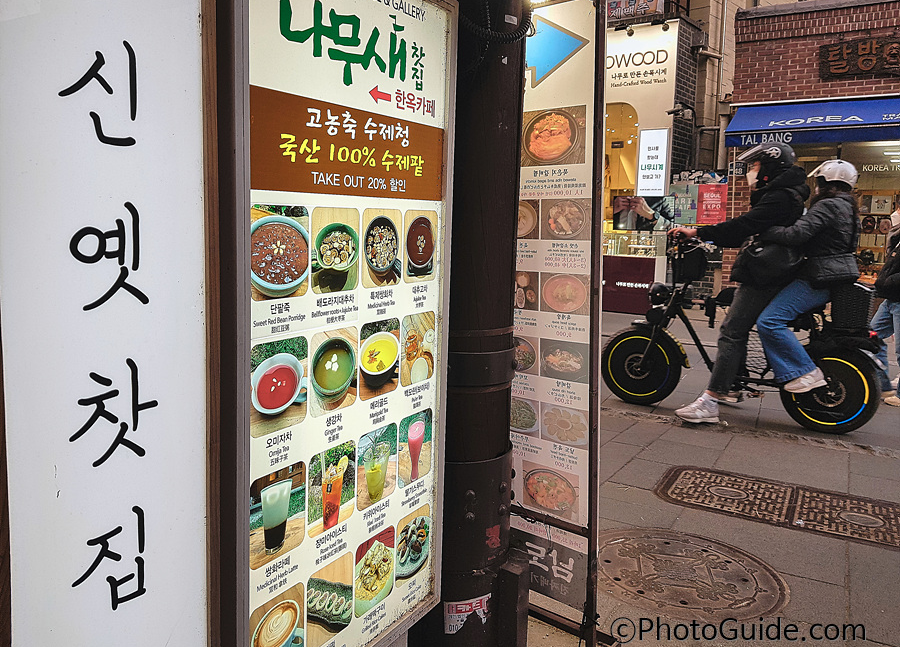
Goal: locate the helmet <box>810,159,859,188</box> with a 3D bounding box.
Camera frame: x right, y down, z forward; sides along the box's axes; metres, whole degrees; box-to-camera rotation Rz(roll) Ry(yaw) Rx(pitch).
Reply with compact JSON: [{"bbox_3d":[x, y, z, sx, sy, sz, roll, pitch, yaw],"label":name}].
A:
[{"bbox_3d":[2.299,-0.895,4.056,0.275,0.195,0.230,5,9,26],"label":"helmet"}]

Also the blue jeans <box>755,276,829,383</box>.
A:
[{"bbox_3d":[2.189,0.018,4.218,0.480,0.650,0.480,5,9,26],"label":"blue jeans"}]

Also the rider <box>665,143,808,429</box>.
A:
[{"bbox_3d":[1.842,-0.261,4.376,0.800,1.760,0.650,5,9,26],"label":"rider"}]

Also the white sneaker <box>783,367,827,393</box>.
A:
[{"bbox_3d":[2.146,0.342,4.082,0.265,0.115,0.100,-16,0,28],"label":"white sneaker"}]

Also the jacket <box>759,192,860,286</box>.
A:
[{"bbox_3d":[2.202,-0.524,4.157,0.540,0.560,0.500,5,9,26],"label":"jacket"}]

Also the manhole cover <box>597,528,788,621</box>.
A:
[{"bbox_3d":[0.802,0.882,2.382,0.690,0.040,0.690,1,6,0],"label":"manhole cover"}]

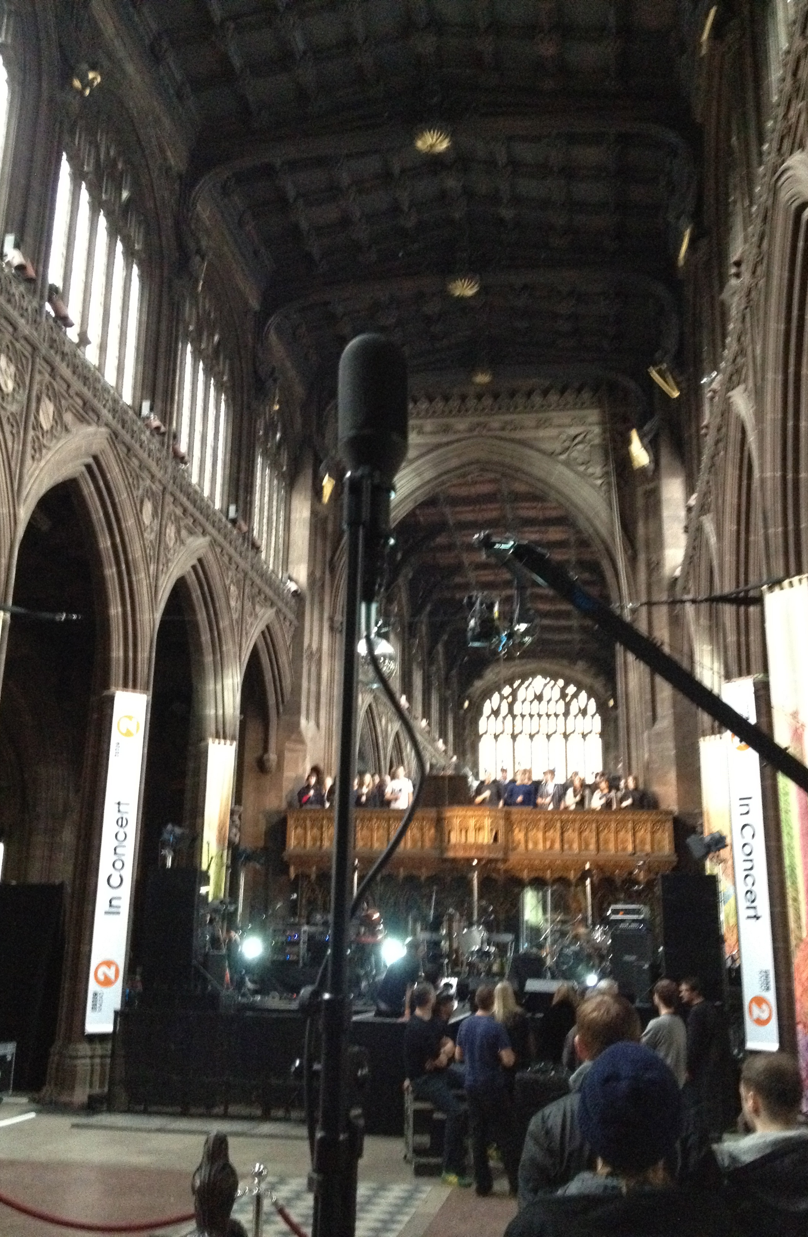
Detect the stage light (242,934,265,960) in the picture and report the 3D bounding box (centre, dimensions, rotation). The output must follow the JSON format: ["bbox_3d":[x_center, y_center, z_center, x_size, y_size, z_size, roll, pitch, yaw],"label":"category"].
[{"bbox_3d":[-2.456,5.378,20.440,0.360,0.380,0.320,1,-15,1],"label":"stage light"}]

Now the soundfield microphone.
[{"bbox_3d":[-0.042,-0.205,1.697,0.090,0.345,0.090,-2,-16,9],"label":"soundfield microphone"}]

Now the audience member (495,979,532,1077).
[{"bbox_3d":[1.026,4.335,11.769,0.460,1.740,0.340,-3,-15,13],"label":"audience member"}]

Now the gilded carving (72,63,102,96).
[{"bbox_3d":[-3.949,-6.700,15.582,0.270,0.340,0.360,-10,-18,34],"label":"gilded carving"}]

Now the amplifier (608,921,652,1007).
[{"bbox_3d":[3.310,5.016,18.236,0.650,1.220,0.420,-4,-16,18],"label":"amplifier"}]

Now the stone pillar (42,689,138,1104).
[{"bbox_3d":[-4.144,3.742,17.230,0.950,5.515,0.950,-1,-15,9],"label":"stone pillar"}]

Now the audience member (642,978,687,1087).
[{"bbox_3d":[2.301,4.070,10.876,0.480,1.790,0.310,7,-17,-22],"label":"audience member"}]

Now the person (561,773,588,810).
[{"bbox_3d":[3.287,3.827,24.040,0.460,1.660,0.300,-2,-16,9],"label":"person"}]

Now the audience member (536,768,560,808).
[{"bbox_3d":[2.800,3.763,24.121,0.480,1.700,0.300,-2,-16,9],"label":"audience member"}]

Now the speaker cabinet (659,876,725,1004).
[{"bbox_3d":[3.738,4.225,16.252,0.720,1.750,0.720,-2,-16,9],"label":"speaker cabinet"}]

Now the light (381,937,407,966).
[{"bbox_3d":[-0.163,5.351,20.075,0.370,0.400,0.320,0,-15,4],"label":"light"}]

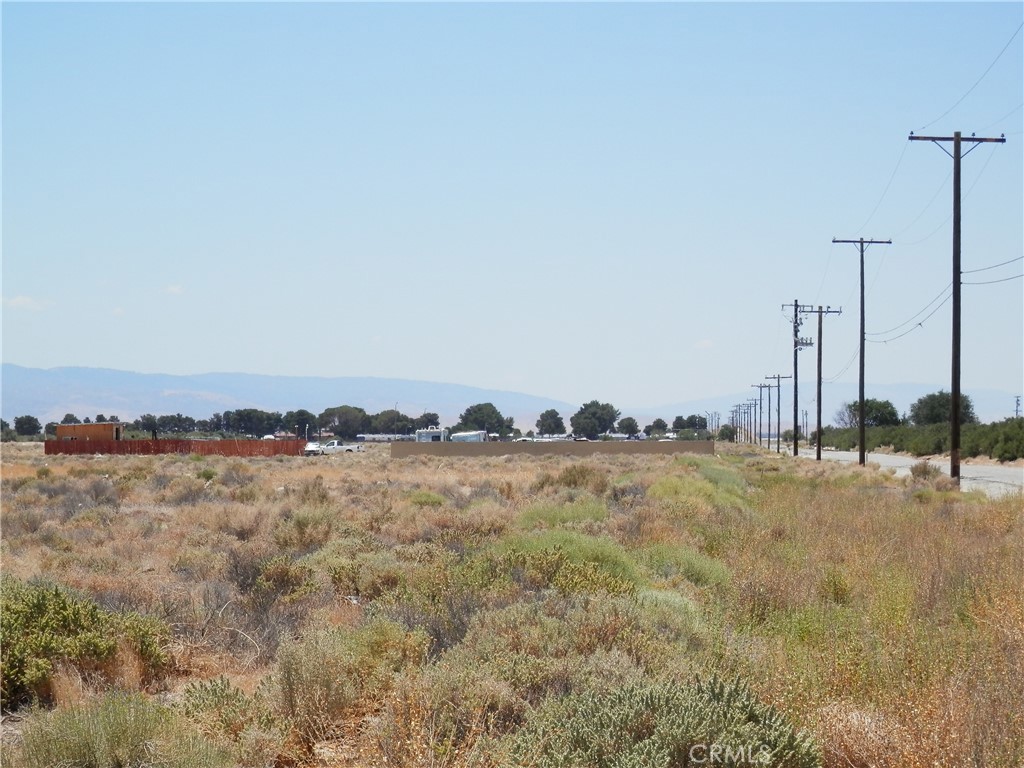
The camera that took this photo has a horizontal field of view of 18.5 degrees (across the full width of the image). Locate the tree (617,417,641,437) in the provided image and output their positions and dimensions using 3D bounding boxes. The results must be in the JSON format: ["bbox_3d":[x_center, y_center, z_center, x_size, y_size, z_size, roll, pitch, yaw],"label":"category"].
[{"bbox_3d":[29.850,11.863,800.000,6.123,6.633,5.817,0,-1,2],"label":"tree"}]

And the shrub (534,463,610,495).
[{"bbox_3d":[1.753,2.739,90.879,2.203,0.927,1.745,0,-1,0],"label":"shrub"}]

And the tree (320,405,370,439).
[{"bbox_3d":[-33.983,8.062,640.000,10.205,7.756,9.185,0,-1,0],"label":"tree"}]

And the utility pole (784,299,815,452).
[{"bbox_3d":[26.633,-0.535,292.000,3.050,14.573,0.450,0,-1,4],"label":"utility pole"}]

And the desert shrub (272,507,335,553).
[{"bbox_3d":[-2.959,2.065,44.500,0.880,0.653,0.836,0,-1,-4],"label":"desert shrub"}]

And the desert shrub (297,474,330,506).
[{"bbox_3d":[-4.686,2.514,74.021,0.803,0.755,0.759,0,-1,0],"label":"desert shrub"}]

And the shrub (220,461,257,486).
[{"bbox_3d":[-9.071,2.968,104.000,1.194,0.862,1.134,0,-1,-5],"label":"shrub"}]

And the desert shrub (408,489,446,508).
[{"bbox_3d":[-1.927,2.617,71.500,0.866,0.467,0.823,0,-1,-2],"label":"desert shrub"}]

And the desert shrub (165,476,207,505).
[{"bbox_3d":[-7.669,2.541,74.110,0.993,0.709,0.937,0,-1,0],"label":"desert shrub"}]

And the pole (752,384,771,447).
[{"bbox_3d":[38.718,4.892,487.000,3.050,9.784,0.350,0,-1,4],"label":"pole"}]

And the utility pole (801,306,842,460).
[{"bbox_3d":[22.504,-0.018,228.000,3.050,11.234,0.300,0,-1,4],"label":"utility pole"}]

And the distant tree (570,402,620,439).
[{"bbox_3d":[20.359,9.331,760.000,12.119,10.664,11.513,0,-1,2],"label":"distant tree"}]

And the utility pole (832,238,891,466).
[{"bbox_3d":[17.610,-1.575,158.000,3.050,11.514,0.300,0,-1,4],"label":"utility pole"}]

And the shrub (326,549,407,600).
[{"bbox_3d":[-1.427,1.868,30.745,0.784,0.510,0.736,0,-1,0],"label":"shrub"}]

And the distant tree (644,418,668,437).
[{"bbox_3d":[36.866,11.608,800.000,6.123,5.613,5.511,0,-1,0],"label":"distant tree"}]

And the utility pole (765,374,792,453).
[{"bbox_3d":[30.398,3.416,357.000,3.050,8.949,0.350,0,-1,4],"label":"utility pole"}]

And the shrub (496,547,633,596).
[{"bbox_3d":[0.553,1.907,31.800,1.420,0.517,1.136,0,-1,1],"label":"shrub"}]

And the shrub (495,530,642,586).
[{"bbox_3d":[0.611,1.887,33.919,1.601,0.606,1.257,0,-1,0],"label":"shrub"}]

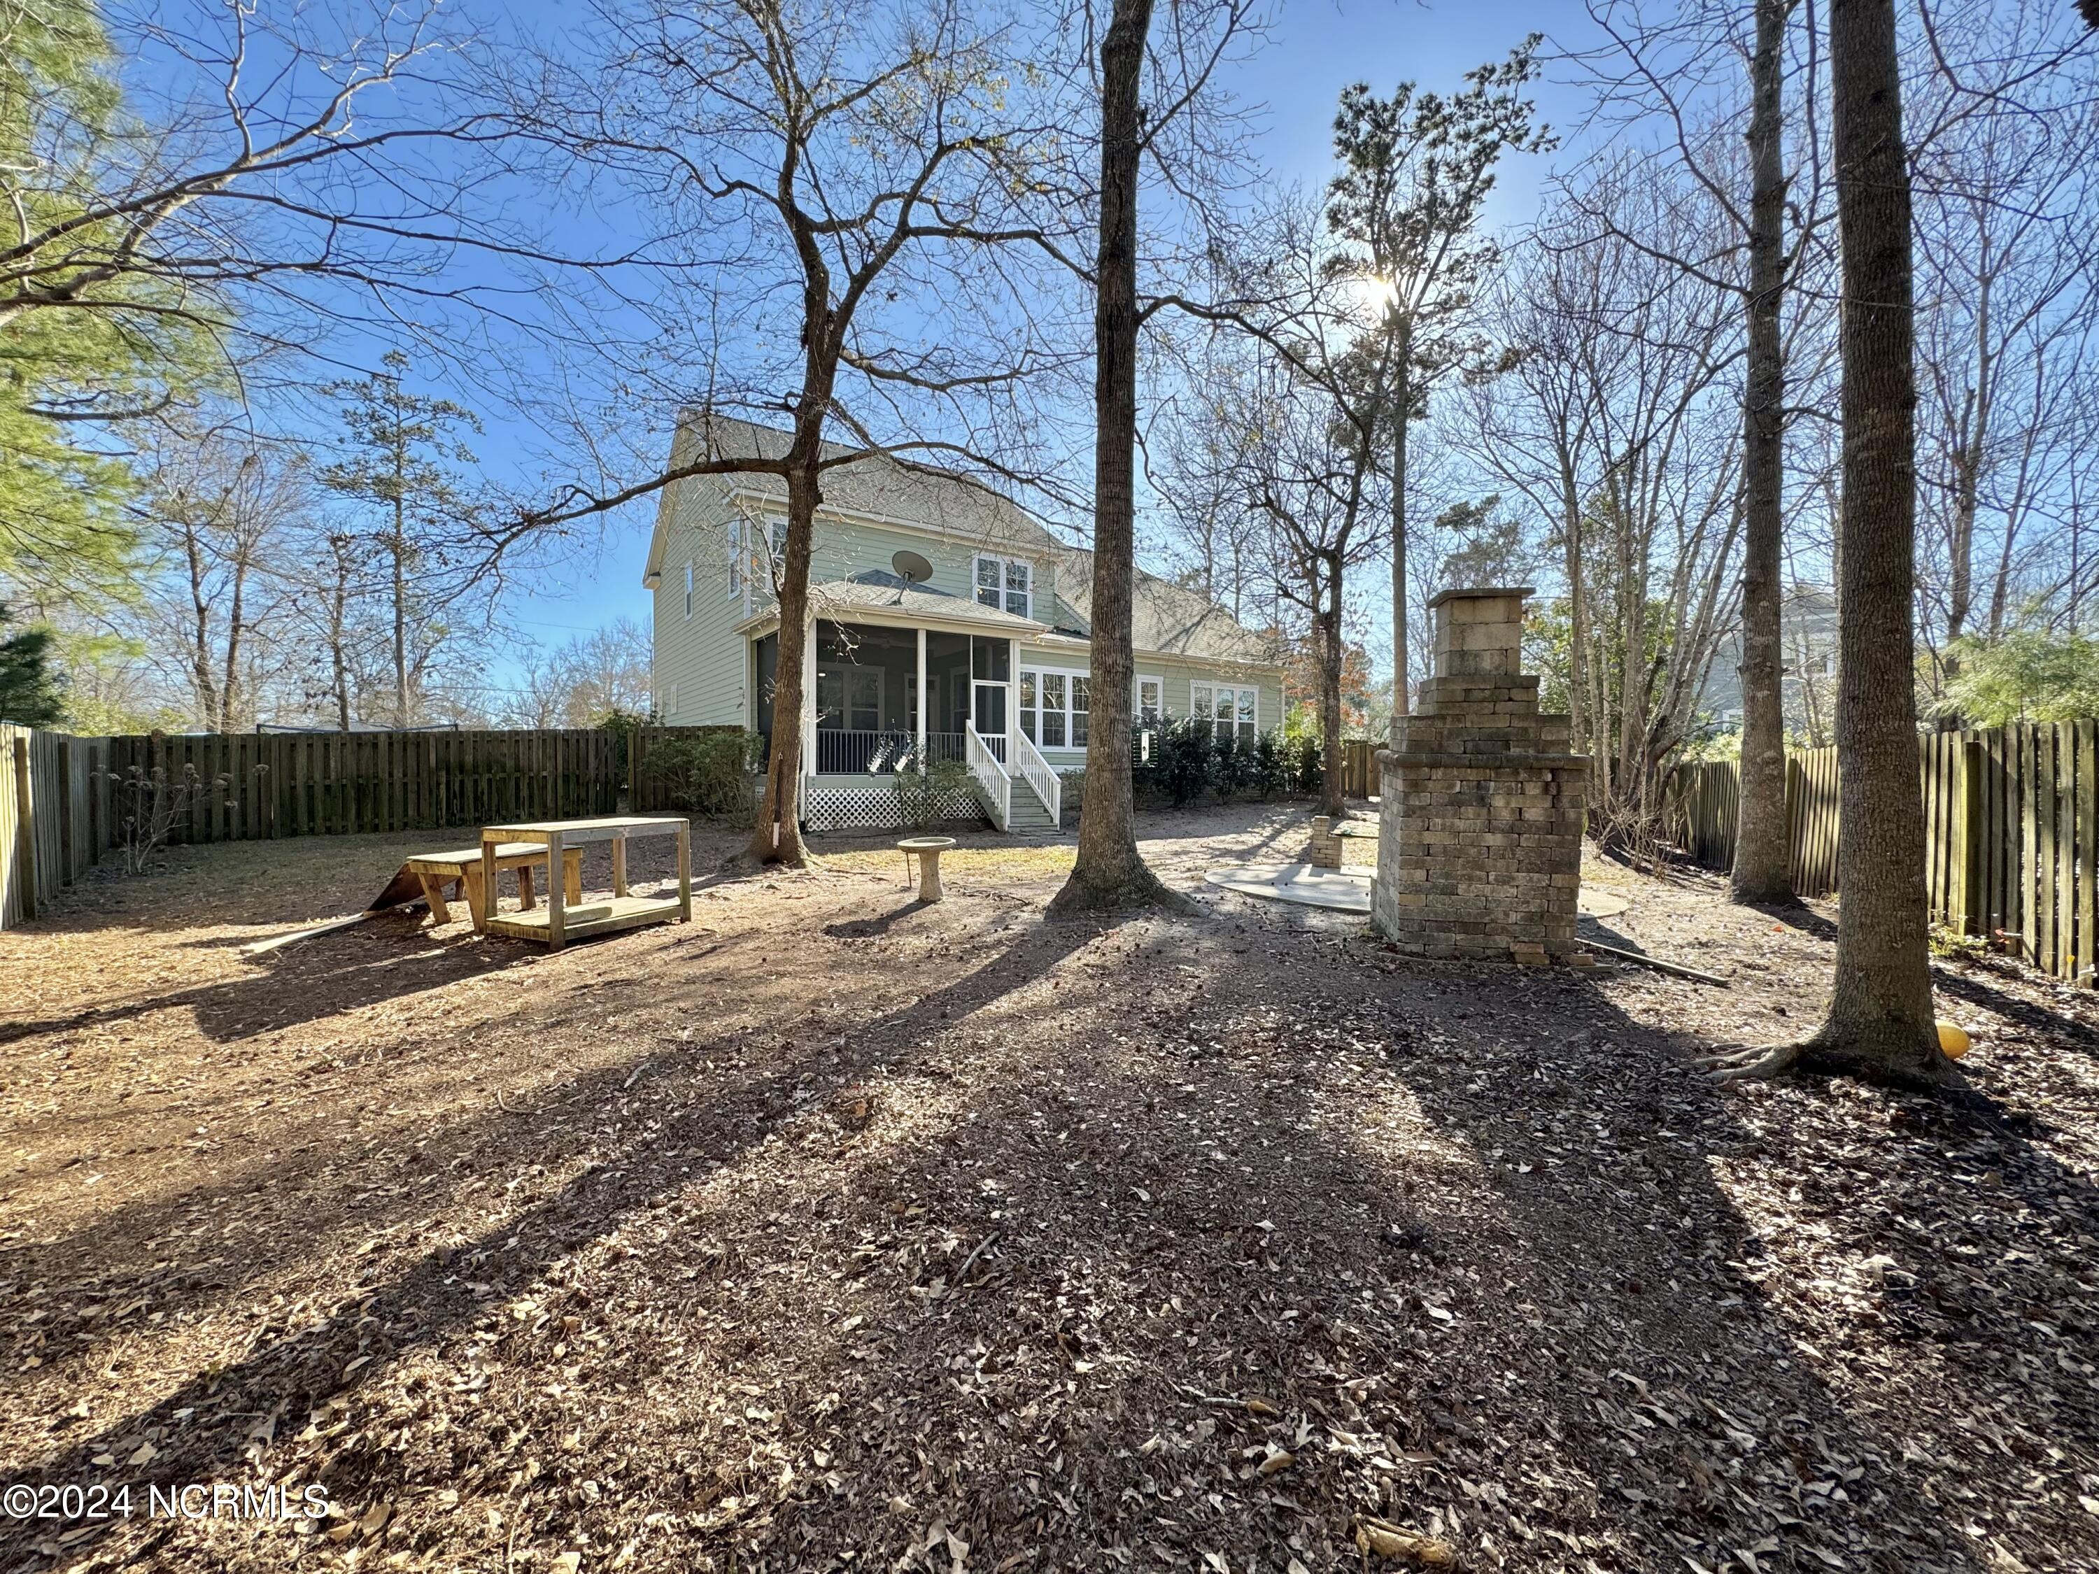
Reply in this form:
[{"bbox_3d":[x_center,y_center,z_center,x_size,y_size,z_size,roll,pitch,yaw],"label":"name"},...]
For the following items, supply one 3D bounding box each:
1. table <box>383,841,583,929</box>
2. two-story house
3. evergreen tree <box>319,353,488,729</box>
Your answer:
[{"bbox_3d":[-5.220,0.935,8.020,0.950,0.630,1.150,0,1,28],"label":"table"},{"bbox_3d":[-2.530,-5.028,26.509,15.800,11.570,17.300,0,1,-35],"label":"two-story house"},{"bbox_3d":[-25.106,-8.098,32.908,5.600,17.570,5.600,0,1,-37],"label":"evergreen tree"}]

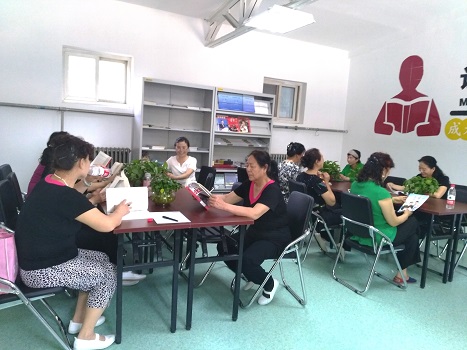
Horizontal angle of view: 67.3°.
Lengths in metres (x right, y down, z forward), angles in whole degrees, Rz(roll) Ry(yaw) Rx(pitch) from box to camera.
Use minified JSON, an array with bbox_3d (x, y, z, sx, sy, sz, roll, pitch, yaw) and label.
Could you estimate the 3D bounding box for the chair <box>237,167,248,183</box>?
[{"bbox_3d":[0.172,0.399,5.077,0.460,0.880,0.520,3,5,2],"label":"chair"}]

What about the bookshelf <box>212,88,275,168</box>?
[{"bbox_3d":[0.071,-0.240,5.529,1.081,2.056,0.340,-1,6,-33],"label":"bookshelf"}]

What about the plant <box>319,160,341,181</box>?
[{"bbox_3d":[1.560,-0.054,5.644,0.310,0.340,0.310,-1,6,-33],"label":"plant"}]

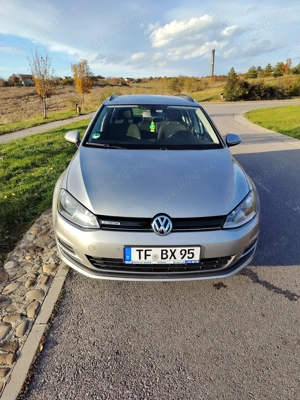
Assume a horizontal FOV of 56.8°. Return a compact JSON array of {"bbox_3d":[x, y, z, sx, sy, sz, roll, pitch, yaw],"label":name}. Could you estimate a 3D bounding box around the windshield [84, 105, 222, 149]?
[{"bbox_3d":[0.050,-0.821,3.040,1.440,0.405,0.760,0,22,-2],"label":"windshield"}]

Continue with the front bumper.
[{"bbox_3d":[0.077,0.325,2.164,1.760,0.470,0.520,0,22,-2],"label":"front bumper"}]

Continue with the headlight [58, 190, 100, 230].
[{"bbox_3d":[-0.548,0.053,2.089,0.395,0.165,0.440,0,22,-2],"label":"headlight"}]

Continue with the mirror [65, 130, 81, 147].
[{"bbox_3d":[-0.870,-0.712,3.146,0.193,0.160,0.150,0,22,-2],"label":"mirror"}]

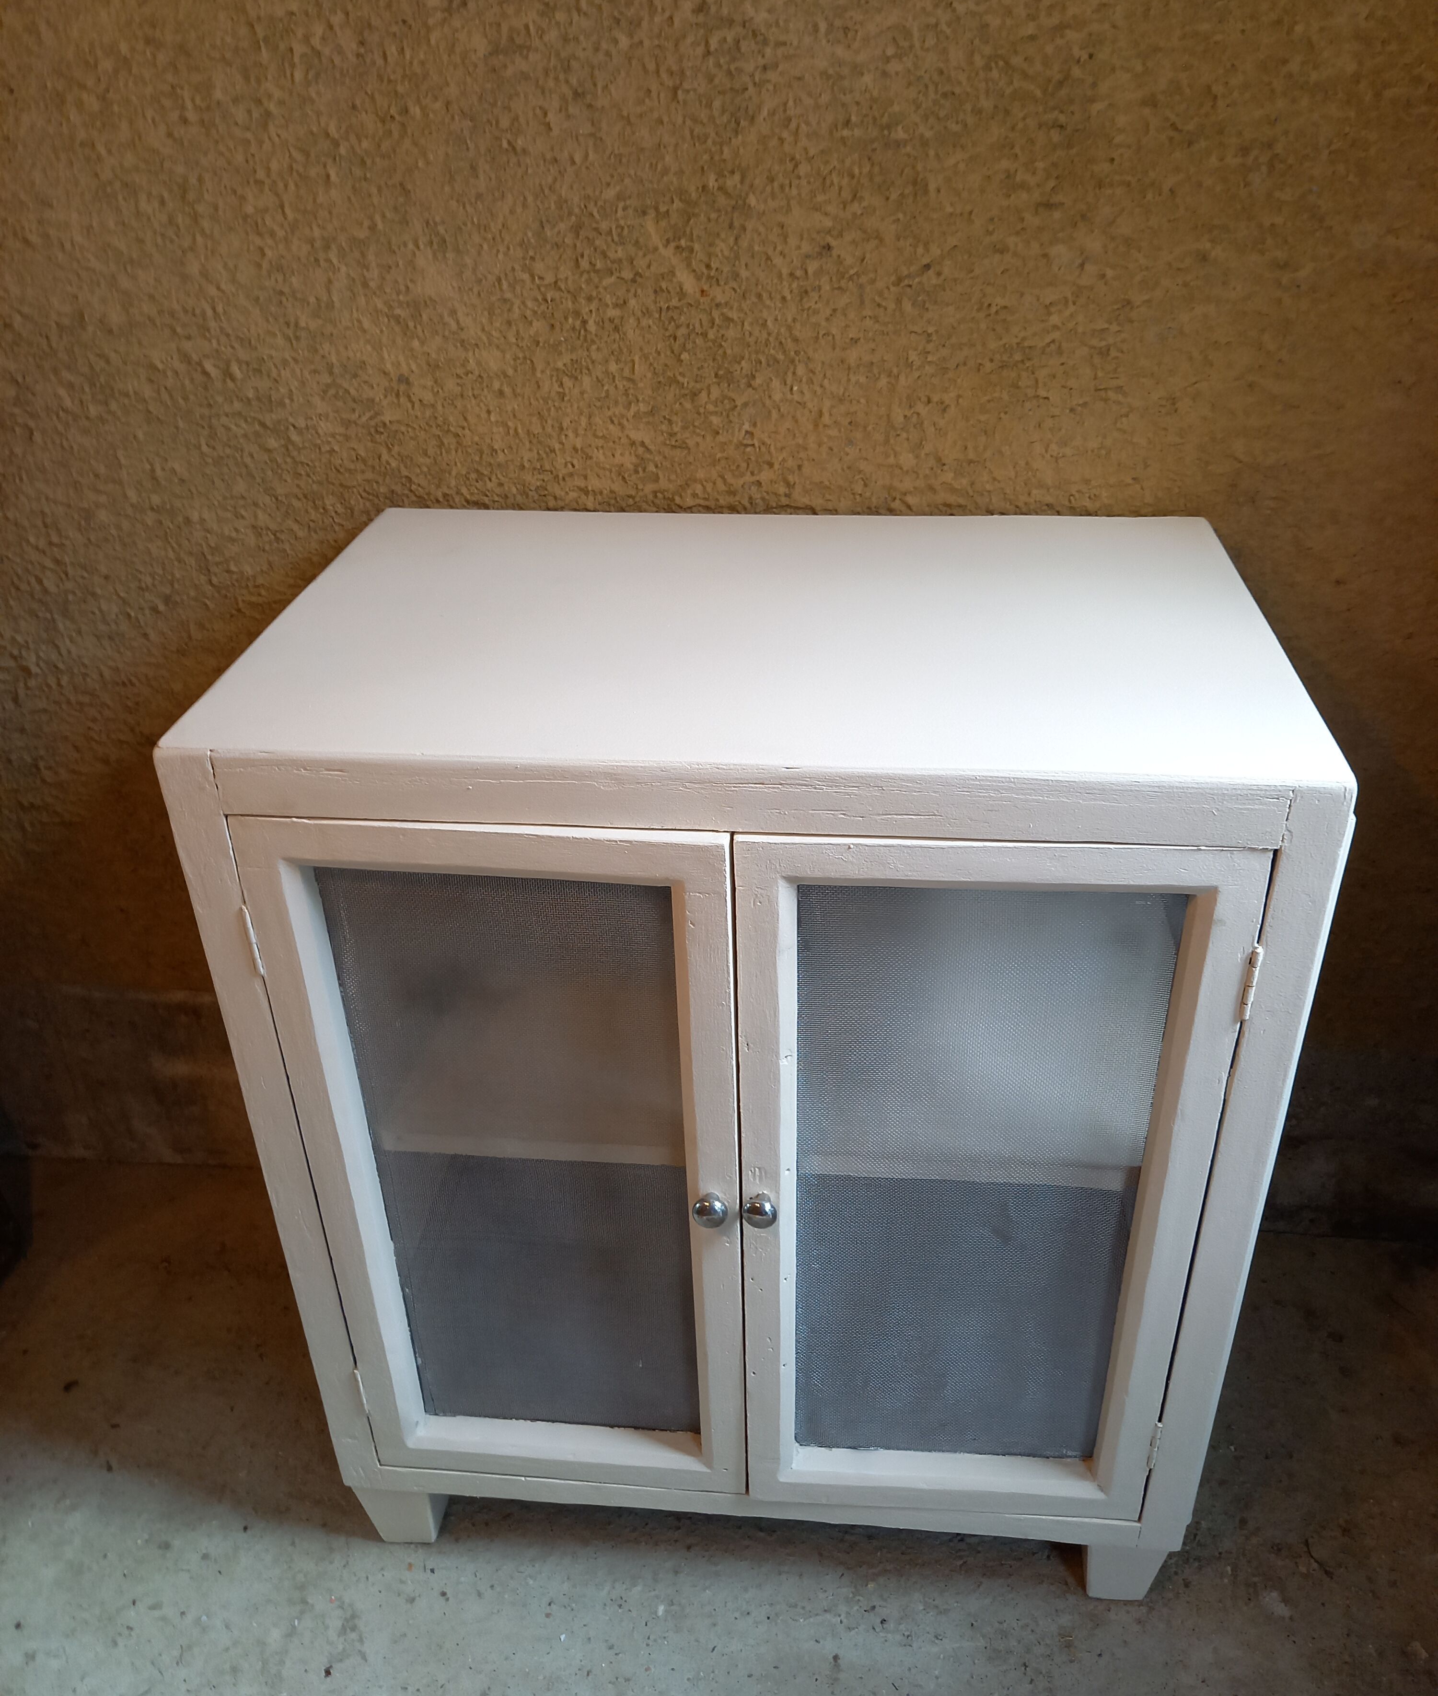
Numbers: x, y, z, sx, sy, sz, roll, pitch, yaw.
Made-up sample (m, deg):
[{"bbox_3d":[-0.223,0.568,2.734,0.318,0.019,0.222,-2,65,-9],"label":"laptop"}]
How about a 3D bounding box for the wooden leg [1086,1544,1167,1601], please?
[{"bbox_3d":[0.308,0.533,1.069,0.061,0.066,0.057,2,31,6],"label":"wooden leg"}]

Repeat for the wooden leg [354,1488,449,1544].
[{"bbox_3d":[-0.254,0.523,1.136,0.063,0.067,0.057,2,31,6],"label":"wooden leg"}]

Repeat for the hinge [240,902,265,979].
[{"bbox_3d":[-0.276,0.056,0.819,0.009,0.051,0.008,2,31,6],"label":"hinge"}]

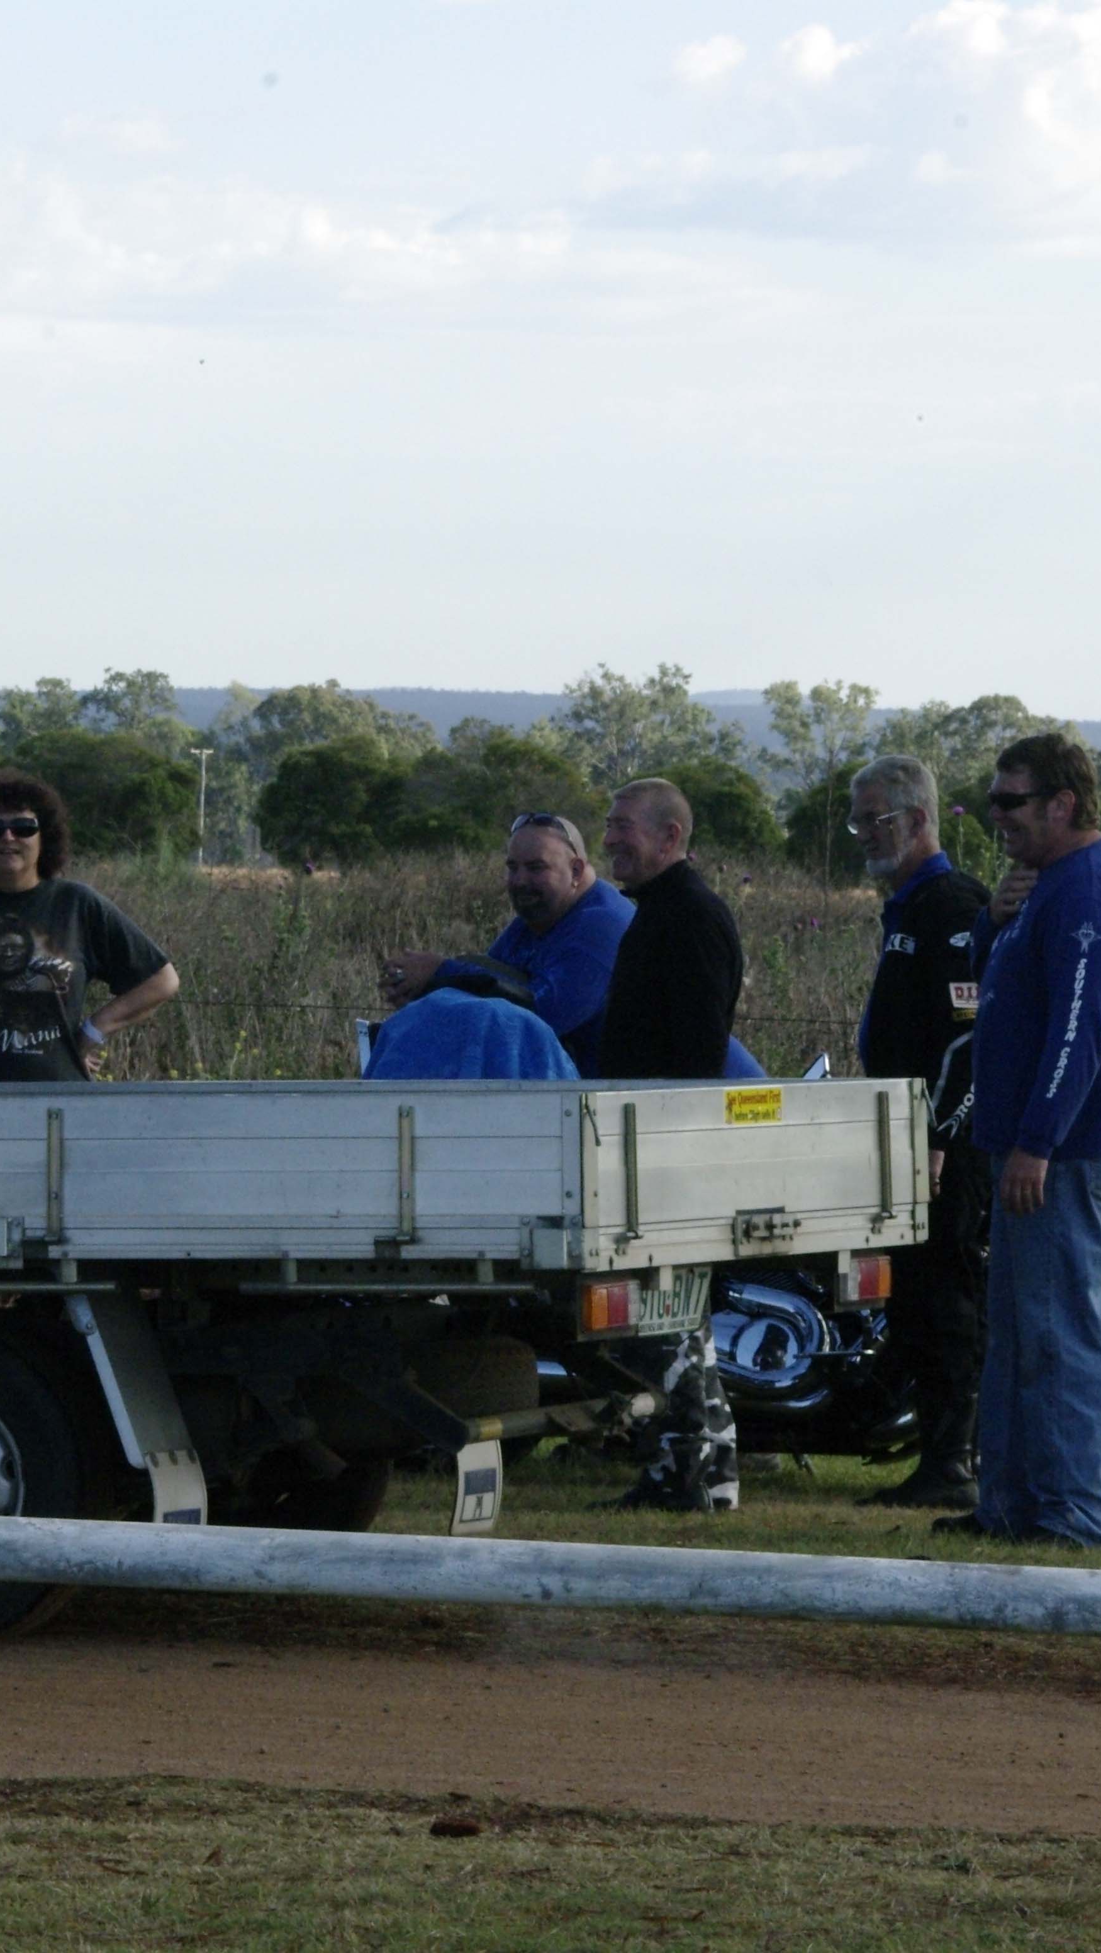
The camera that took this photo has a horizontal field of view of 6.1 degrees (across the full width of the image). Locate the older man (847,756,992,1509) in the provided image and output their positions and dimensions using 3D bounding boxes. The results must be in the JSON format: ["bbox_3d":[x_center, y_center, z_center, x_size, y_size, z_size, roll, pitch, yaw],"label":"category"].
[{"bbox_3d":[0.885,0.360,23.800,0.360,1.720,0.530,-1,0,-13],"label":"older man"}]

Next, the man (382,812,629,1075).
[{"bbox_3d":[0.060,0.400,24.400,0.780,1.570,0.640,-1,0,-18],"label":"man"}]

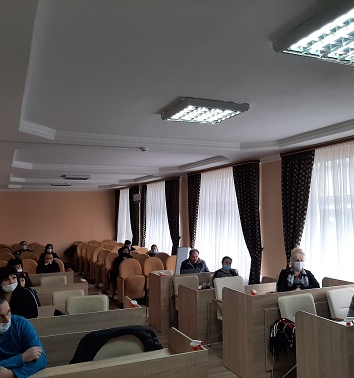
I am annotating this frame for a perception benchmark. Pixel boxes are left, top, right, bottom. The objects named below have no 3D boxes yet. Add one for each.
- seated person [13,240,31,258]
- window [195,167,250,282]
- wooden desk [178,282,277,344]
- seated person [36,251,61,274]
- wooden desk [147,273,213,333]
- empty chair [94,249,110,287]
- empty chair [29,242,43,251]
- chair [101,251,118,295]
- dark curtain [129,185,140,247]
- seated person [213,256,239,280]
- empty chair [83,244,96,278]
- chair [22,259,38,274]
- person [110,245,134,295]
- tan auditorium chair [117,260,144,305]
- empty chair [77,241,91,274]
[{"bbox_3d":[-4.133,1.991,10.199,0.560,1.150,0.700,1,-4,-24],"label":"seated person"},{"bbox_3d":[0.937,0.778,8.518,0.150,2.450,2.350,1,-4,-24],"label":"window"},{"bbox_3d":[0.832,1.822,5.506,1.560,0.880,0.500,2,-4,-24],"label":"wooden desk"},{"bbox_3d":[-2.398,1.775,7.094,0.560,1.160,0.750,1,-4,-24],"label":"seated person"},{"bbox_3d":[0.206,1.837,6.393,1.240,0.875,0.520,1,-4,-24],"label":"wooden desk"},{"bbox_3d":[-1.791,2.057,9.764,0.550,0.910,0.550,1,-4,-24],"label":"empty chair"},{"bbox_3d":[-4.616,2.262,12.490,0.550,0.910,0.550,1,-4,-24],"label":"empty chair"},{"bbox_3d":[-1.465,2.031,9.086,0.560,0.940,0.550,0,-4,-24],"label":"chair"},{"bbox_3d":[-1.414,1.278,12.746,0.170,2.720,0.820,0,-4,-24],"label":"dark curtain"},{"bbox_3d":[0.853,1.702,6.168,0.520,1.180,0.720,0,-4,-24],"label":"seated person"},{"bbox_3d":[-2.536,2.185,11.453,0.560,0.940,0.550,0,-4,-24],"label":"empty chair"},{"bbox_3d":[-3.265,2.015,8.272,0.560,0.940,0.550,0,-4,-24],"label":"chair"},{"bbox_3d":[-1.122,1.858,8.277,0.520,1.180,0.750,0,-4,-24],"label":"person"},{"bbox_3d":[-0.925,1.924,7.674,0.530,0.970,0.470,2,-4,-24],"label":"tan auditorium chair"},{"bbox_3d":[-2.888,2.236,12.231,0.560,0.940,0.550,0,-4,-24],"label":"empty chair"}]

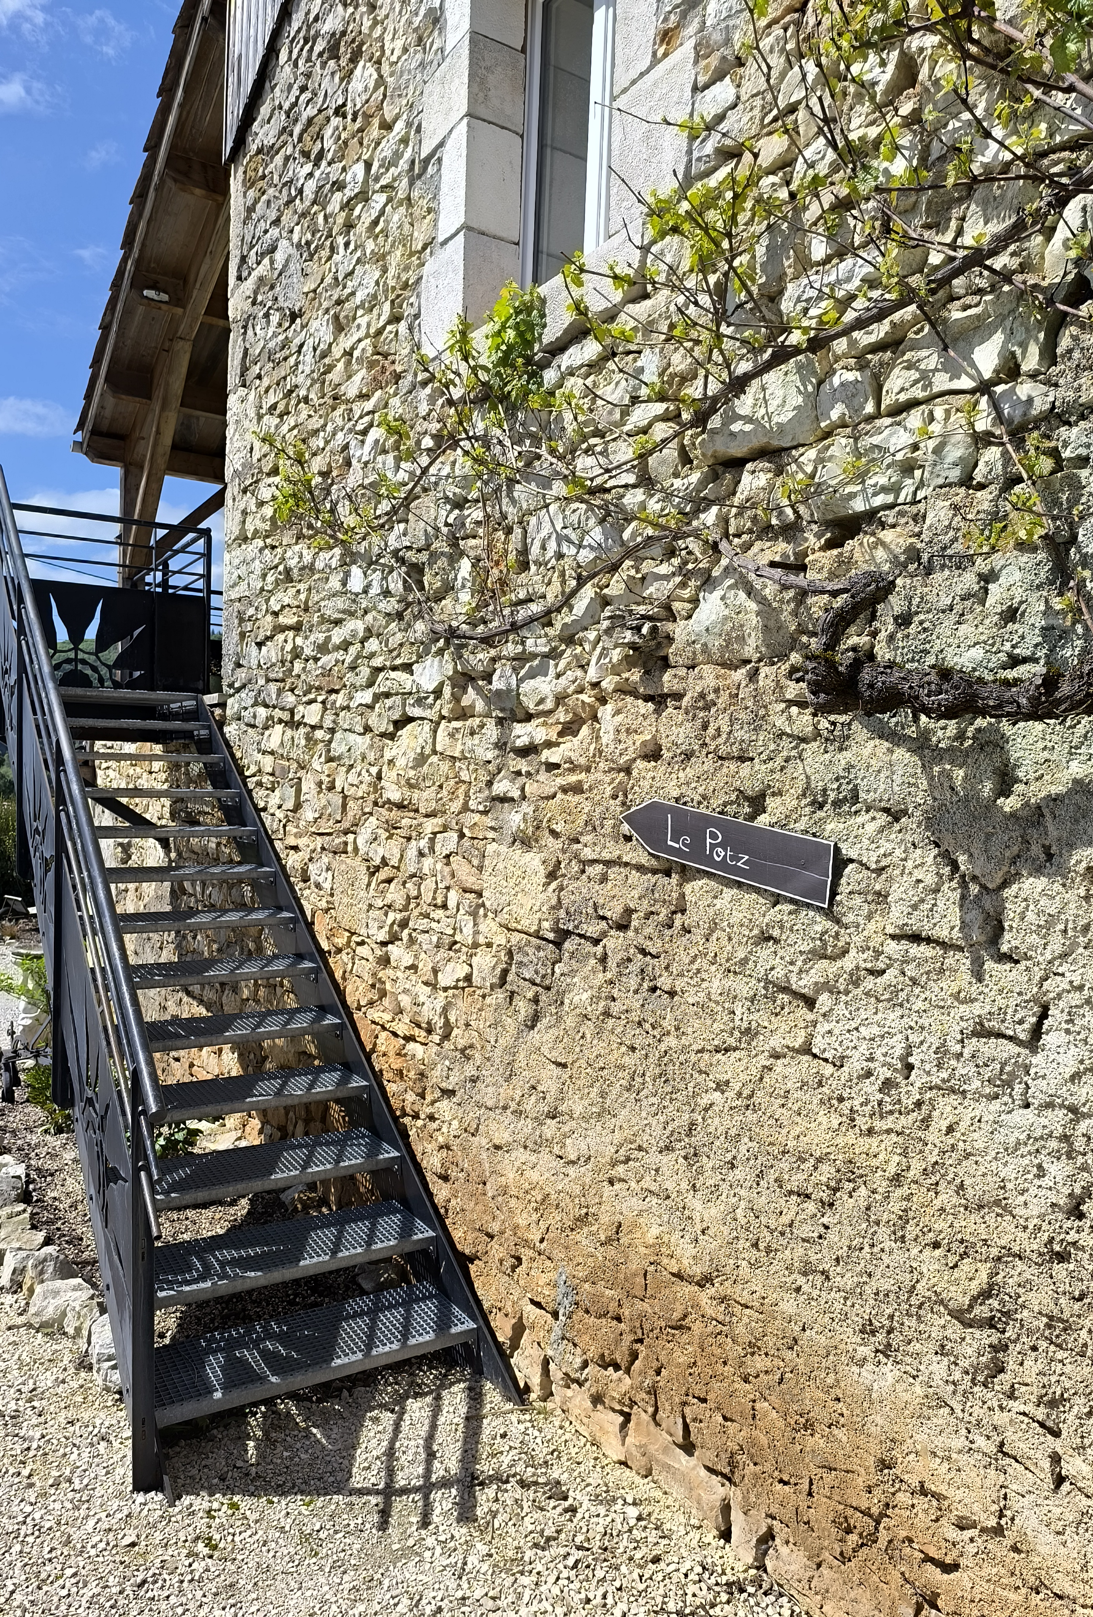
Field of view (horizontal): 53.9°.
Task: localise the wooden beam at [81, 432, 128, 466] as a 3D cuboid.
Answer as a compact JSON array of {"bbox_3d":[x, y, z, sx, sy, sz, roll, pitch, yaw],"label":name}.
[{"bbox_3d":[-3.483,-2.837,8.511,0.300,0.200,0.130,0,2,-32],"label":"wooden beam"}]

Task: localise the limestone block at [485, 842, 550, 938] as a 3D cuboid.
[{"bbox_3d":[-0.009,0.224,3.057,0.180,0.215,0.350,0,2,-33],"label":"limestone block"}]

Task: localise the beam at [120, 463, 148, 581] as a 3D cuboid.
[{"bbox_3d":[-3.276,-1.738,8.544,0.165,1.985,0.160,0,2,-32],"label":"beam"}]

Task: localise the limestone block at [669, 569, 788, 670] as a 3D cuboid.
[{"bbox_3d":[0.468,-0.434,2.409,0.180,0.215,0.360,0,2,-33],"label":"limestone block"}]

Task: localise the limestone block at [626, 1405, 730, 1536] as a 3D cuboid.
[{"bbox_3d":[0.332,1.472,2.426,0.150,0.155,0.345,0,2,-33],"label":"limestone block"}]

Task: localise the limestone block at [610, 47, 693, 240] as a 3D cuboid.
[{"bbox_3d":[0.342,-1.557,2.570,0.220,0.330,0.315,0,2,-33],"label":"limestone block"}]

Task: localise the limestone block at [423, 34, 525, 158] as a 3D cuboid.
[{"bbox_3d":[-0.247,-2.345,3.611,0.215,0.255,0.320,0,2,-33],"label":"limestone block"}]

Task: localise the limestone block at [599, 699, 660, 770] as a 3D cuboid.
[{"bbox_3d":[0.271,-0.185,2.707,0.170,0.165,0.235,0,2,-33],"label":"limestone block"}]

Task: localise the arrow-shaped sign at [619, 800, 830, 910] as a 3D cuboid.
[{"bbox_3d":[0.375,0.077,2.410,0.020,0.129,0.690,0,9,-33],"label":"arrow-shaped sign"}]

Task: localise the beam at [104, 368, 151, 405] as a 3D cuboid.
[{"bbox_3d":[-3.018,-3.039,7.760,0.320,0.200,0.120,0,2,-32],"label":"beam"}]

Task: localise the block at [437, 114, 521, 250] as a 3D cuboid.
[{"bbox_3d":[-0.218,-2.042,3.565,0.215,0.345,0.180,0,2,-33],"label":"block"}]

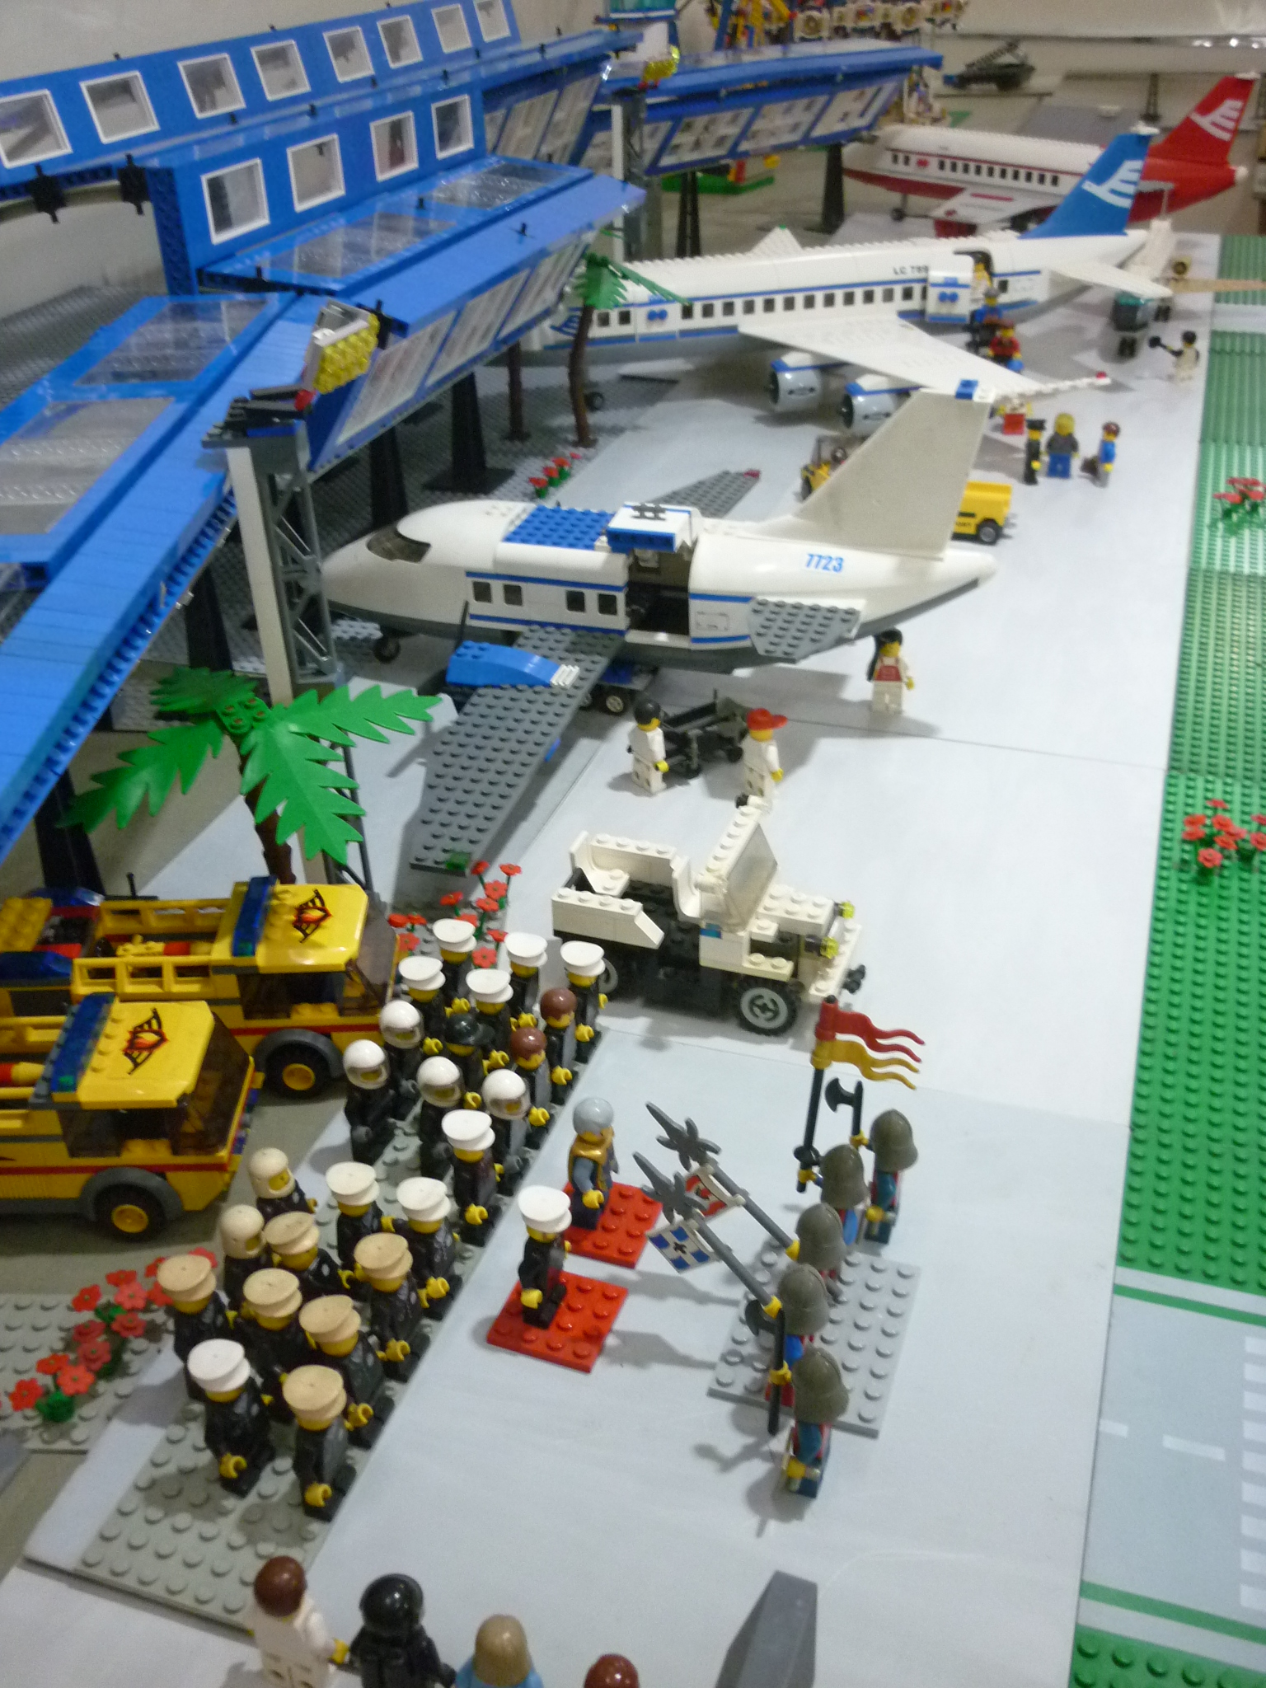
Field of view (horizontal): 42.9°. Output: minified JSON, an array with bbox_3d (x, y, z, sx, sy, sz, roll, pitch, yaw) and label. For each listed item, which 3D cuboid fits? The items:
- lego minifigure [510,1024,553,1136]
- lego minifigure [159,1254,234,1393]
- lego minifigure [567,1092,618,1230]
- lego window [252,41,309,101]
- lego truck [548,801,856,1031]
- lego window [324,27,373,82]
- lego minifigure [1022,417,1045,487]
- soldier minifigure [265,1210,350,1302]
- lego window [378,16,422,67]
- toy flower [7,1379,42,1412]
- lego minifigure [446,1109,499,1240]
[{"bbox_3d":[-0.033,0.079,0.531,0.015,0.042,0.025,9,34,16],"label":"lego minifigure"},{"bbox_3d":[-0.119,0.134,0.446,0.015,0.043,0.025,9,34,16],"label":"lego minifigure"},{"bbox_3d":[-0.013,0.097,0.496,0.015,0.042,0.025,9,33,17],"label":"lego minifigure"},{"bbox_3d":[-0.232,-0.503,1.047,0.008,0.032,0.048,-4,28,28],"label":"lego window"},{"bbox_3d":[0.033,0.025,0.598,0.115,0.067,0.056,10,33,16],"label":"lego truck"},{"bbox_3d":[-0.199,-0.546,1.115,0.008,0.032,0.048,-4,28,28],"label":"lego window"},{"bbox_3d":[0.273,-0.266,1.090,0.017,0.043,0.025,10,33,16],"label":"lego minifigure"},{"bbox_3d":[-0.089,0.124,0.458,0.017,0.043,0.024,10,33,16],"label":"soldier minifigure"},{"bbox_3d":[-0.172,-0.582,1.171,0.008,0.032,0.048,-4,28,28],"label":"lego window"},{"bbox_3d":[-0.163,0.148,0.432,0.009,0.004,0.009,-16,44,10],"label":"toy flower"},{"bbox_3d":[-0.048,0.103,0.492,0.018,0.043,0.025,10,33,15],"label":"lego minifigure"}]

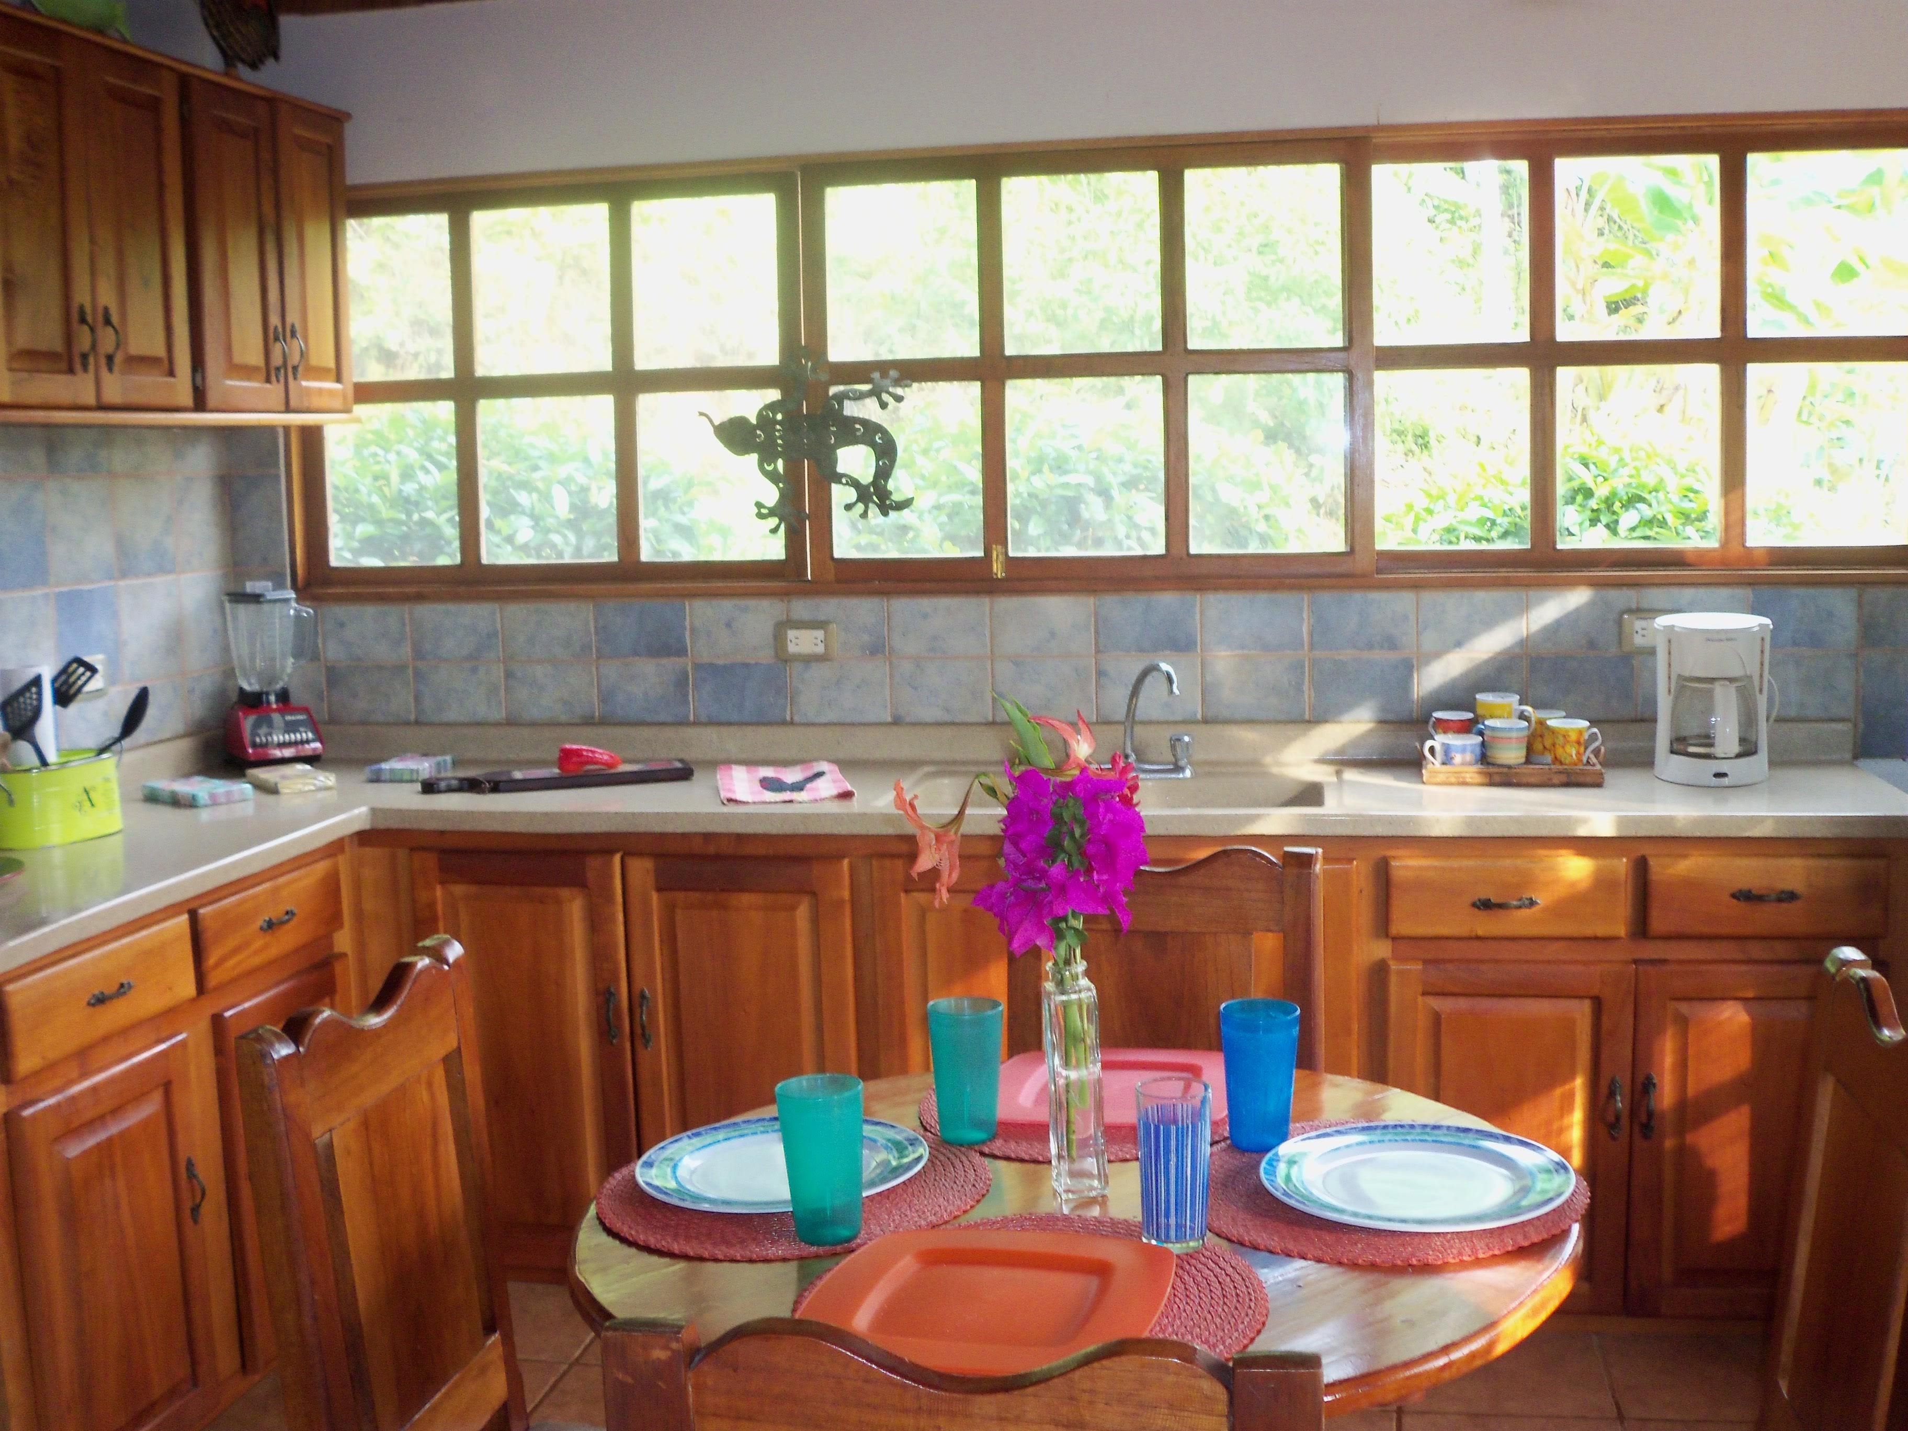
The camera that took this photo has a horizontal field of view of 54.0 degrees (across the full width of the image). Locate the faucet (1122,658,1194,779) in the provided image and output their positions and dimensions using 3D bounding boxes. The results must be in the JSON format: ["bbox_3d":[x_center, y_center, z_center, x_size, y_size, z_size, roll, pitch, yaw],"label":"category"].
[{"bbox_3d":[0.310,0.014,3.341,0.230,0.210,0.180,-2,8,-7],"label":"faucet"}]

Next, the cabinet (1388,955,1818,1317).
[{"bbox_3d":[1.120,0.646,3.233,0.765,0.610,0.545,0,8,9],"label":"cabinet"}]

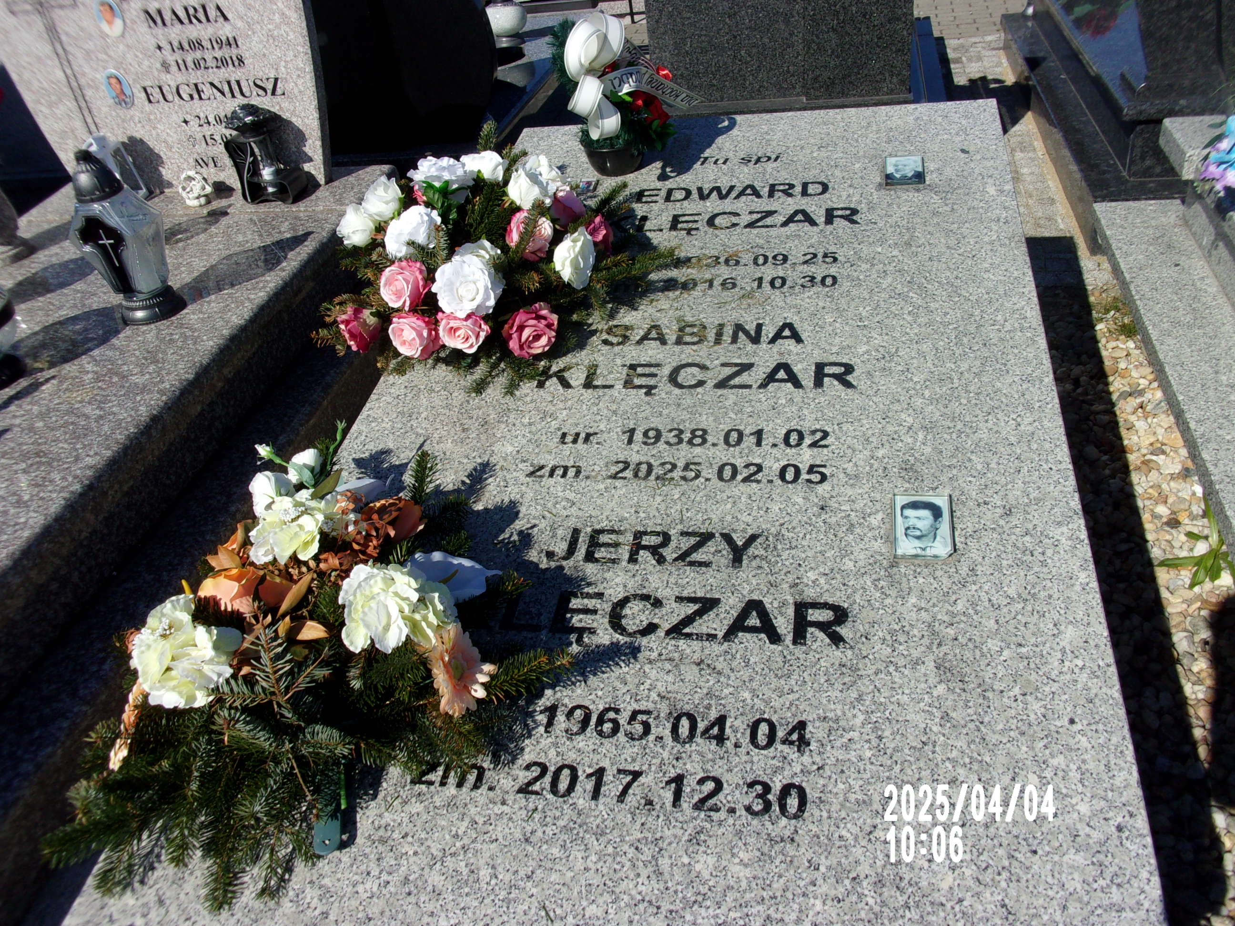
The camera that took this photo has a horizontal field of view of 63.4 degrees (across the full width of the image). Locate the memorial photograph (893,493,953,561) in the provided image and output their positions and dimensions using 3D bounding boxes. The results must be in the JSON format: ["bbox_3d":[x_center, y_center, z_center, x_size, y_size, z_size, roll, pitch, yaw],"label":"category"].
[{"bbox_3d":[0.343,0.072,1.125,0.060,0.009,0.091,1,43,14],"label":"memorial photograph"}]

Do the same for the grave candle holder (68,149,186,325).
[{"bbox_3d":[-0.810,-0.368,1.627,0.113,0.282,0.113,1,37,14],"label":"grave candle holder"}]

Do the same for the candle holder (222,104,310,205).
[{"bbox_3d":[-0.733,-0.640,2.072,0.123,0.185,0.096,4,37,18],"label":"candle holder"}]

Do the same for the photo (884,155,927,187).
[{"bbox_3d":[0.501,-0.510,1.746,0.063,0.009,0.093,1,43,14],"label":"photo"}]

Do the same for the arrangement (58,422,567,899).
[{"bbox_3d":[-0.274,0.161,1.040,0.470,0.166,0.537,1,43,14],"label":"arrangement"}]

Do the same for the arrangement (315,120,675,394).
[{"bbox_3d":[-0.180,-0.359,1.593,0.508,0.180,0.551,1,43,14],"label":"arrangement"}]

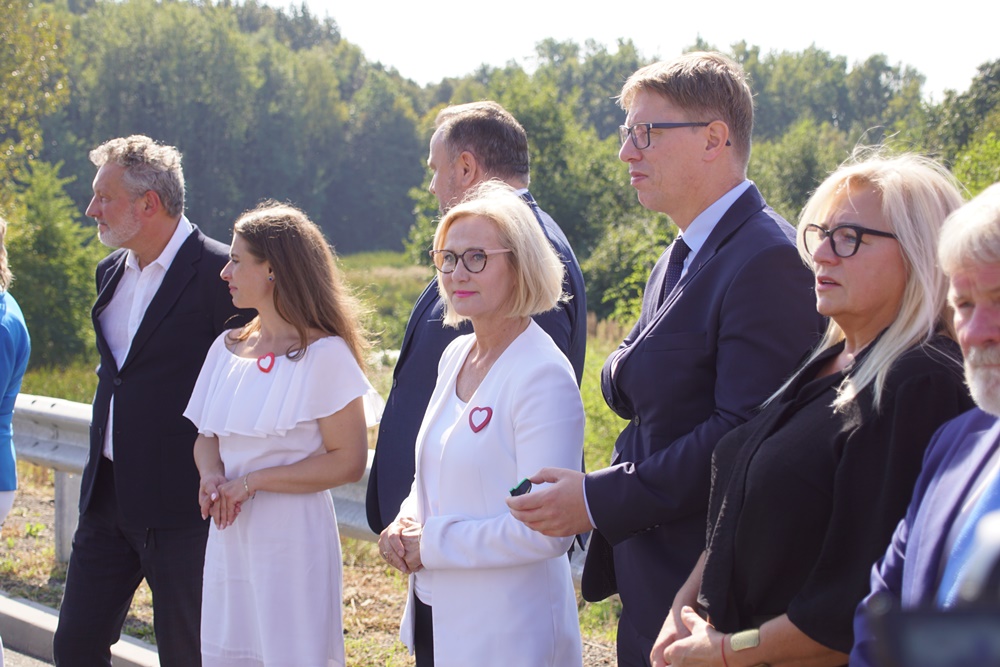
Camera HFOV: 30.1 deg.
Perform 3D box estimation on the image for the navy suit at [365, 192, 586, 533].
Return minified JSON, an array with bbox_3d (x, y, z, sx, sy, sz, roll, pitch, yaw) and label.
[{"bbox_3d":[-0.050,0.072,3.840,0.380,0.750,0.540,-1,3,-15],"label":"navy suit"}]

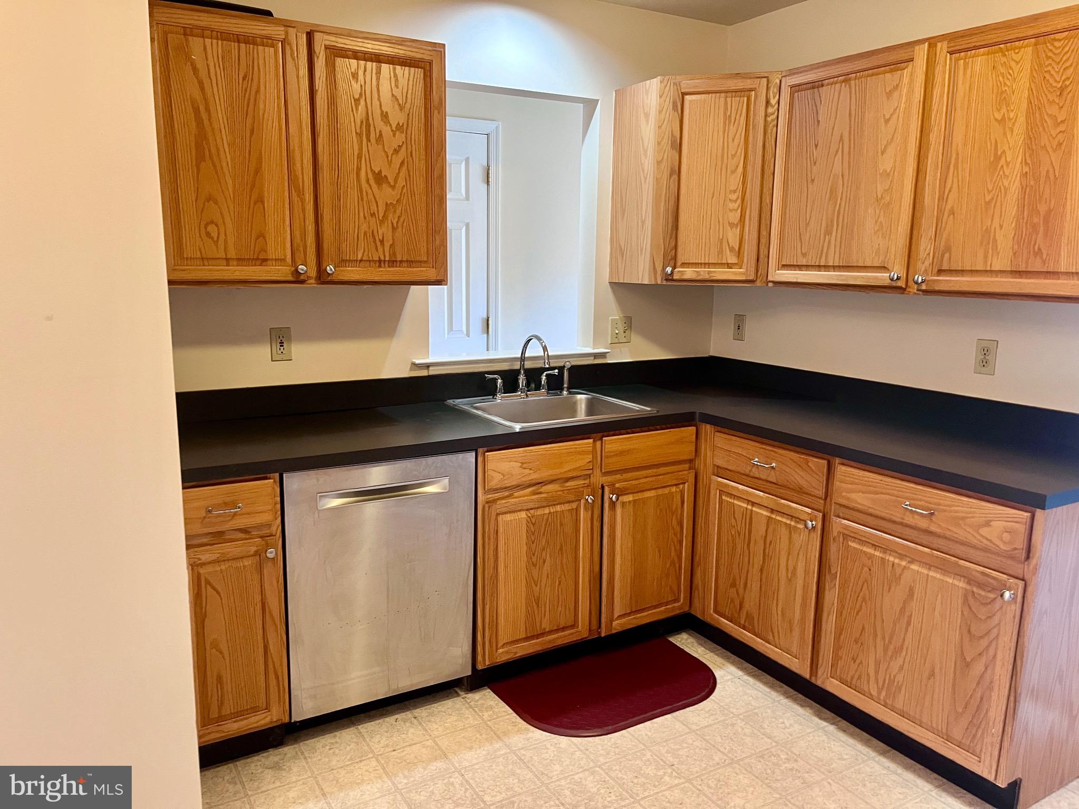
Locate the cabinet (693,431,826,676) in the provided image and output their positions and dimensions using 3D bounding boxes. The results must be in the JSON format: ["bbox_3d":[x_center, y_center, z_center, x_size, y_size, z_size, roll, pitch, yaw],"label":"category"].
[{"bbox_3d":[1.001,0.461,2.959,0.632,0.759,0.626,-5,12,-30],"label":"cabinet"}]

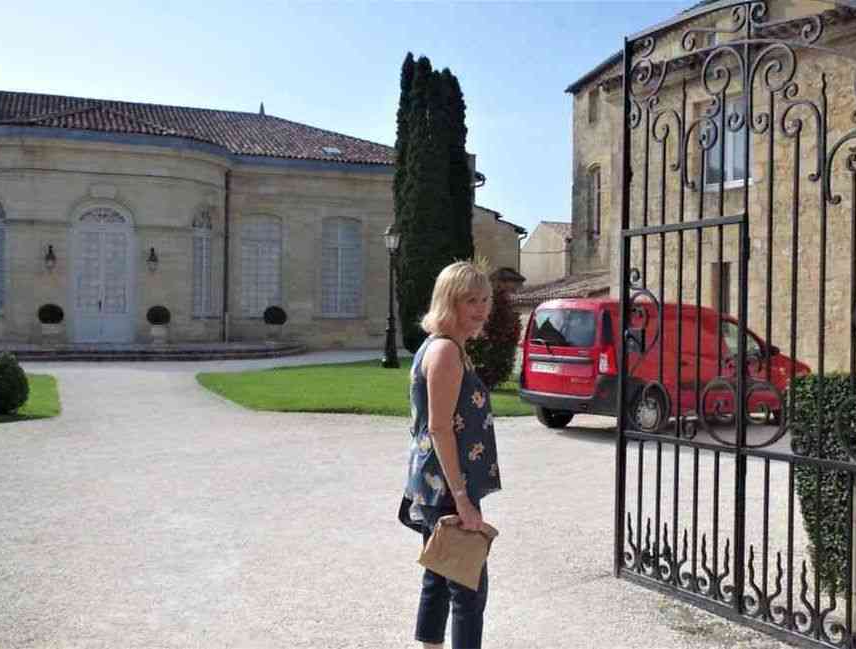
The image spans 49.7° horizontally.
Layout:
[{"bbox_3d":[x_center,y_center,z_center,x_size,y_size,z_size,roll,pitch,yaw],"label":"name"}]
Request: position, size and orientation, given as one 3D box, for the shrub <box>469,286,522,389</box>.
[{"bbox_3d":[1.161,0.262,17.300,1.170,1.920,1.150,1,1,0],"label":"shrub"}]

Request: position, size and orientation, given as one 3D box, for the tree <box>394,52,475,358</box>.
[{"bbox_3d":[0.238,-3.791,29.300,2.600,9.450,2.500,1,1,0],"label":"tree"}]

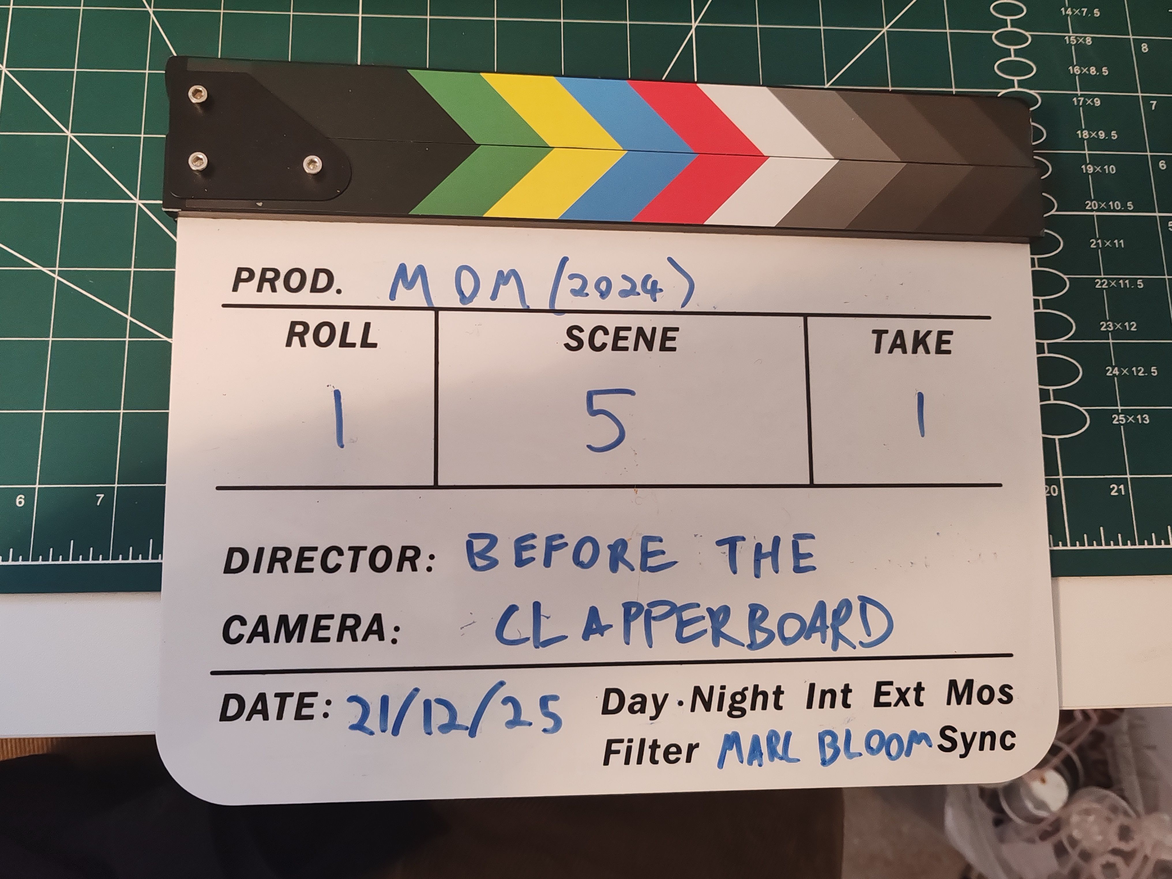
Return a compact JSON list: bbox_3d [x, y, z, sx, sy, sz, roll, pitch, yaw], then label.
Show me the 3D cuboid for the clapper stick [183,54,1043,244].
[{"bbox_3d":[0.011,-0.099,0.324,0.306,0.018,0.052,1,84,-5],"label":"clapper stick"}]

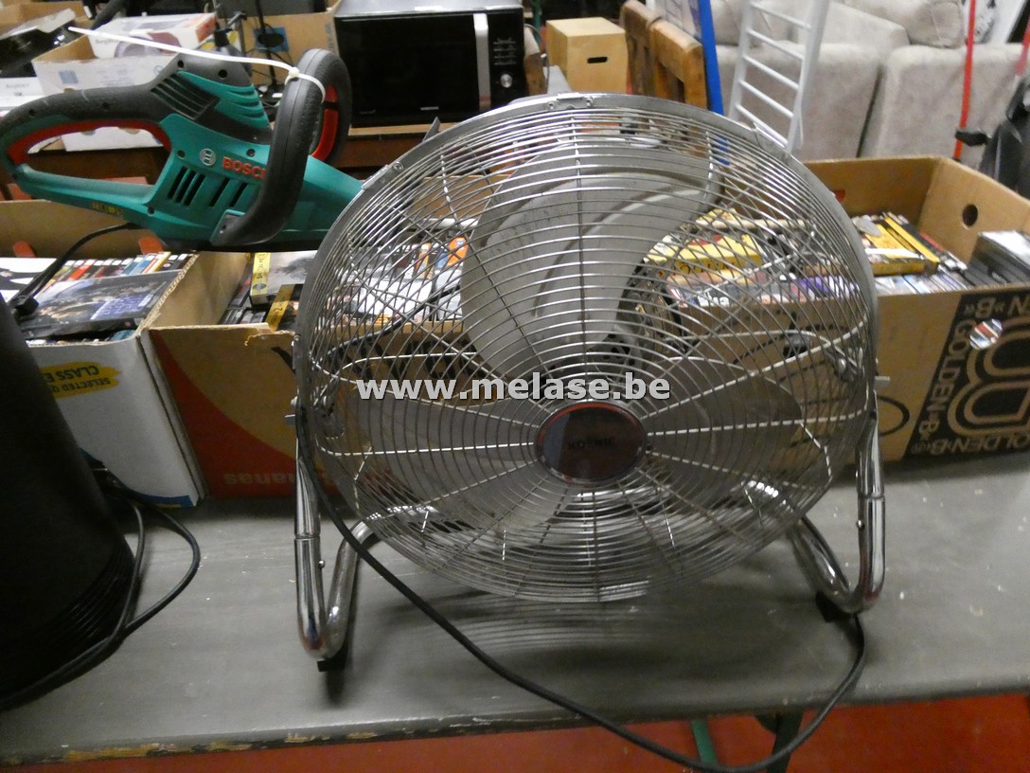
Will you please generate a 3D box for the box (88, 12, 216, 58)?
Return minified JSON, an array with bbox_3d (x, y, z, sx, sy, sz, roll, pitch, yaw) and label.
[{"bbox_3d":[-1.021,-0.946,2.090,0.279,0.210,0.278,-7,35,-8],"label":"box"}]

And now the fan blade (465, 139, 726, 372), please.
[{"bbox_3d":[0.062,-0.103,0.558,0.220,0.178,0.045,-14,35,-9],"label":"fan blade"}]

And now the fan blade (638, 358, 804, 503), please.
[{"bbox_3d":[0.180,0.057,0.669,0.170,0.215,0.045,1,48,6],"label":"fan blade"}]

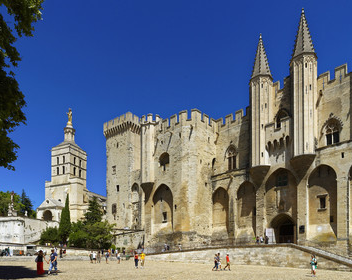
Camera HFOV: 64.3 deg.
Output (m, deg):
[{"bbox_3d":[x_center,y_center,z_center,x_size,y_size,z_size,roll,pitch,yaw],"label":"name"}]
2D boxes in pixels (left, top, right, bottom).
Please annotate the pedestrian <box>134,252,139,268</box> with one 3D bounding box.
[{"bbox_3d":[-3.920,12.020,28.000,0.500,1.660,0.400,1,-12,-6],"label":"pedestrian"}]

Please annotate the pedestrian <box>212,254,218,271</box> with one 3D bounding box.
[{"bbox_3d":[3.970,12.250,28.000,0.650,1.660,0.500,0,-12,0],"label":"pedestrian"}]

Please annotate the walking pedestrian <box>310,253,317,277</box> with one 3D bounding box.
[{"bbox_3d":[11.319,10.366,23.000,0.500,1.700,0.550,9,-15,-35],"label":"walking pedestrian"}]

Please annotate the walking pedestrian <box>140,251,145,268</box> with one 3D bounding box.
[{"bbox_3d":[-3.300,11.990,28.000,0.550,1.700,0.400,1,-12,-6],"label":"walking pedestrian"}]

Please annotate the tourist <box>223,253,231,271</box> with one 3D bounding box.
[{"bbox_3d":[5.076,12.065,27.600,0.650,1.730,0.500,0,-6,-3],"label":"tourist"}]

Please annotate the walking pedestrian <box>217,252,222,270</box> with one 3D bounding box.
[{"bbox_3d":[4.390,12.200,28.000,0.600,1.750,0.500,0,-6,-3],"label":"walking pedestrian"}]

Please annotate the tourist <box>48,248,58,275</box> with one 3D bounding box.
[{"bbox_3d":[-8.006,7.967,18.300,0.600,1.750,0.550,-5,-8,38],"label":"tourist"}]

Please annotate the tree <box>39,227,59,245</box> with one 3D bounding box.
[{"bbox_3d":[-32.330,24.292,71.000,5.200,5.000,4.800,0,-6,0],"label":"tree"}]

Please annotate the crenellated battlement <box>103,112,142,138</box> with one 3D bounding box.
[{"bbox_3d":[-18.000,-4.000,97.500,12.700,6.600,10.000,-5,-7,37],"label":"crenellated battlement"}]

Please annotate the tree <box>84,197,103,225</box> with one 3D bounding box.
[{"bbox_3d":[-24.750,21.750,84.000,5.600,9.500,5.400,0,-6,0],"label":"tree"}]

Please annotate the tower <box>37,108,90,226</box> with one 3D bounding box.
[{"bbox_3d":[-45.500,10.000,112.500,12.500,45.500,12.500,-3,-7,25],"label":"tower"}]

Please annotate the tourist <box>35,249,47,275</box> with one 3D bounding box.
[{"bbox_3d":[-8.904,8.063,18.400,0.650,1.670,0.500,-3,-7,27],"label":"tourist"}]

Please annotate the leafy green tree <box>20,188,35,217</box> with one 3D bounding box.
[{"bbox_3d":[-50.384,21.545,95.000,4.800,10.500,4.800,0,-12,0],"label":"leafy green tree"}]

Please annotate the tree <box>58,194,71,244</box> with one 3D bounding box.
[{"bbox_3d":[-27.875,19.875,70.000,3.000,12.300,3.000,0,-12,0],"label":"tree"}]

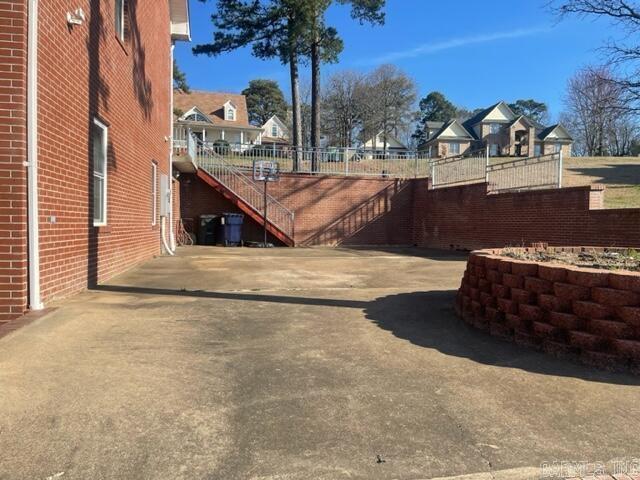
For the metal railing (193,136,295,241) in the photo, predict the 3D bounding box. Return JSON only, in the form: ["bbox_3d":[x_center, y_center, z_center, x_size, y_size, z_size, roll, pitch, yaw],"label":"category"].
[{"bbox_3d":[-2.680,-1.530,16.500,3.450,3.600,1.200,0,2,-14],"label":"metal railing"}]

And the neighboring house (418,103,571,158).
[{"bbox_3d":[30.000,-19.000,85.500,23.500,10.000,14.500,0,2,-3],"label":"neighboring house"}]

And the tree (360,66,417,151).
[{"bbox_3d":[9.700,-18.100,68.000,7.800,13.400,7.800,0,2,0],"label":"tree"}]

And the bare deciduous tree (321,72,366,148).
[{"bbox_3d":[3.400,-18.400,70.000,6.800,12.500,6.800,0,2,0],"label":"bare deciduous tree"}]

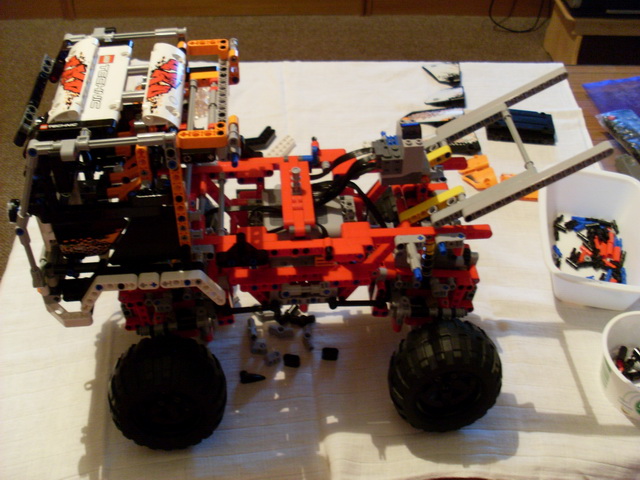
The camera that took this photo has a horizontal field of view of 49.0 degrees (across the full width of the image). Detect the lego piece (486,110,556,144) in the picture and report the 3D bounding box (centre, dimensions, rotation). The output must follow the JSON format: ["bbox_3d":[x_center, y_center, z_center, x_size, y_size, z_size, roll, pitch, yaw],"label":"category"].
[{"bbox_3d":[0.269,-0.149,0.941,0.088,0.019,0.040,5,42,4],"label":"lego piece"}]

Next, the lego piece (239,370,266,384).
[{"bbox_3d":[-0.062,0.127,0.647,0.023,0.009,0.009,2,42,1],"label":"lego piece"}]

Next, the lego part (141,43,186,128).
[{"bbox_3d":[-0.108,-0.109,0.493,0.025,0.016,0.091,-3,42,-5],"label":"lego part"}]

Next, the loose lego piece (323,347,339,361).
[{"bbox_3d":[0.010,0.109,0.670,0.016,0.008,0.008,1,42,0],"label":"loose lego piece"}]

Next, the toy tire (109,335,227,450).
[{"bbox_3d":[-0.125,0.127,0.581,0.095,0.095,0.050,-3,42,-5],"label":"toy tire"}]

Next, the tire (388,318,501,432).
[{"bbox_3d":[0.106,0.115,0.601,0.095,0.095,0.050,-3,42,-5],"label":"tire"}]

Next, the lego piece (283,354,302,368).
[{"bbox_3d":[-0.027,0.114,0.663,0.016,0.008,0.008,6,42,5],"label":"lego piece"}]

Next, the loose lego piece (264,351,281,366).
[{"bbox_3d":[-0.044,0.113,0.664,0.016,0.008,0.009,-23,47,-25],"label":"loose lego piece"}]

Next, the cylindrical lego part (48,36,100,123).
[{"bbox_3d":[-0.171,-0.113,0.490,0.024,0.016,0.091,-3,42,-5],"label":"cylindrical lego part"}]

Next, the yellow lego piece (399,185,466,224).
[{"bbox_3d":[0.092,-0.027,0.576,0.056,0.008,0.008,-26,40,16],"label":"yellow lego piece"}]

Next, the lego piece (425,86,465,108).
[{"bbox_3d":[0.179,-0.203,1.004,0.056,0.015,0.024,-3,42,-4],"label":"lego piece"}]

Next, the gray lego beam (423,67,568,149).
[{"bbox_3d":[0.150,-0.112,0.621,0.144,0.008,0.016,-26,40,16],"label":"gray lego beam"}]

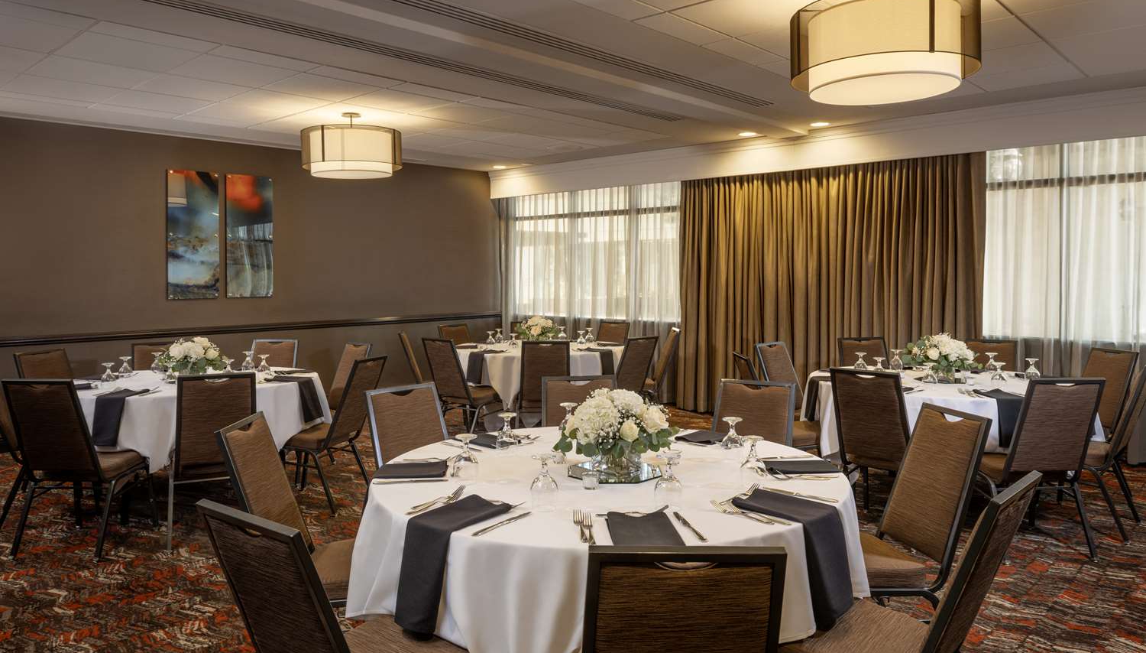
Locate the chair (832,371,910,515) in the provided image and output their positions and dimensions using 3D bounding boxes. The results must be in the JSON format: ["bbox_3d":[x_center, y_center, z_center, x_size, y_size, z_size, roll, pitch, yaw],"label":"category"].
[{"bbox_3d":[1.747,0.691,4.274,0.450,0.930,0.620,3,5,42],"label":"chair"}]

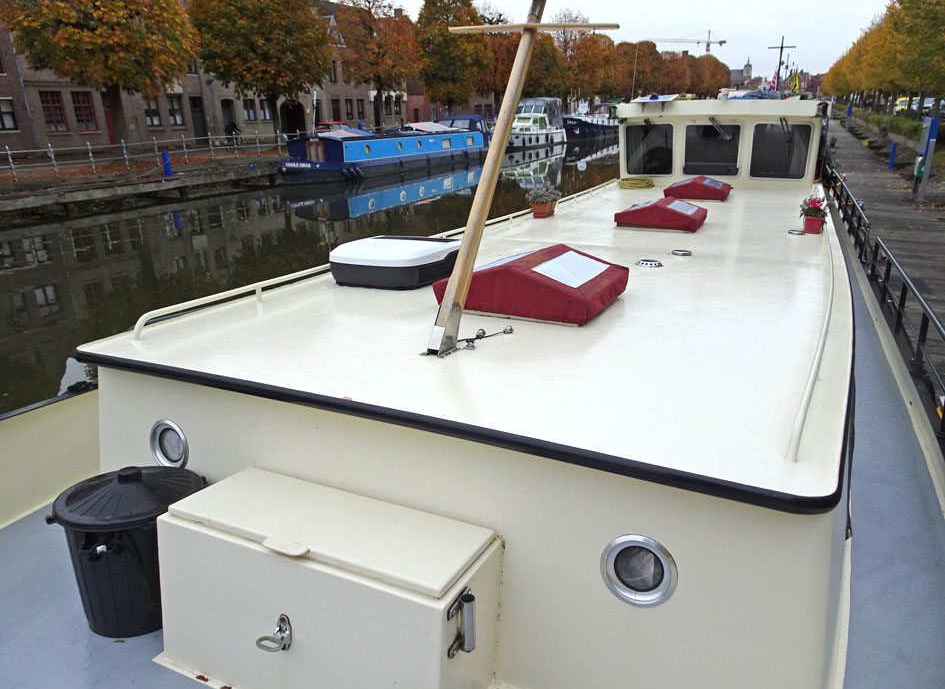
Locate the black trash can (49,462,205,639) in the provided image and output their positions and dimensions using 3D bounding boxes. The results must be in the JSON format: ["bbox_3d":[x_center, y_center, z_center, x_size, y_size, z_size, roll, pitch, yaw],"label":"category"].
[{"bbox_3d":[-1.187,0.684,2.325,0.510,0.536,0.475,2,16,-1],"label":"black trash can"}]

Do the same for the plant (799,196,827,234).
[{"bbox_3d":[3.798,-1.462,7.261,0.280,0.408,0.280,8,22,25],"label":"plant"}]

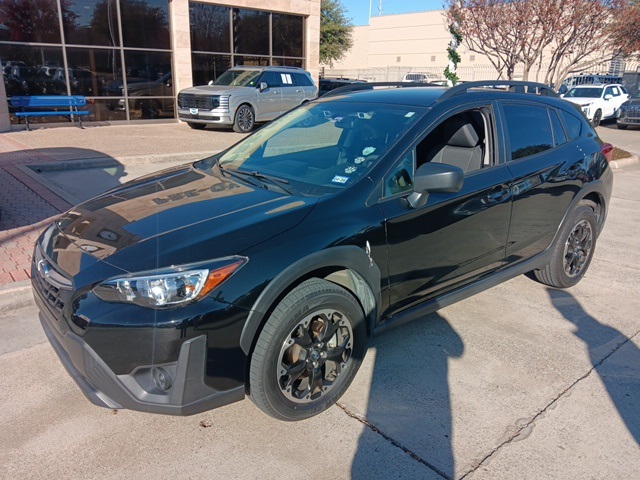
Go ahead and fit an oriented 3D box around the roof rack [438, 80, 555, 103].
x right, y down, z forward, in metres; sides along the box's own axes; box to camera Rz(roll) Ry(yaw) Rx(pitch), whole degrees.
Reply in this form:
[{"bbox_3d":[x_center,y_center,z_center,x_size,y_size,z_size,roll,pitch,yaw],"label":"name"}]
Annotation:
[{"bbox_3d":[1.257,-1.012,3.259,1.470,0.135,0.080,-13,21,-37],"label":"roof rack"}]

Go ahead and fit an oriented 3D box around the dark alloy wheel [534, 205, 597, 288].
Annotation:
[{"bbox_3d":[2.008,0.047,3.921,0.690,0.690,0.225,-13,21,-37],"label":"dark alloy wheel"}]

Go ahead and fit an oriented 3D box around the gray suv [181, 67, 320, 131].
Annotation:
[{"bbox_3d":[-2.019,-4.451,15.004,2.000,1.790,5.060,12,21,30],"label":"gray suv"}]

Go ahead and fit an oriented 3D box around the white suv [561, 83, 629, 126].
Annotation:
[{"bbox_3d":[12.664,-6.368,22.556,4.980,1.750,1.980,-15,24,-41],"label":"white suv"}]

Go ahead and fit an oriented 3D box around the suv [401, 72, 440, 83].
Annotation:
[{"bbox_3d":[6.250,-9.400,29.500,1.950,1.780,4.800,9,20,22],"label":"suv"}]

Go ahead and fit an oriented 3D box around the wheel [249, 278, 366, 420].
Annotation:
[{"bbox_3d":[-0.074,0.520,2.327,0.690,0.690,0.225,-13,21,-37],"label":"wheel"}]

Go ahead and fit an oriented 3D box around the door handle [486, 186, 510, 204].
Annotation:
[{"bbox_3d":[1.083,-0.281,2.925,0.220,0.055,0.050,-13,21,-37],"label":"door handle"}]

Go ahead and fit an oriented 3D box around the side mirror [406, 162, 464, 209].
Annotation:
[{"bbox_3d":[0.579,-0.287,2.463,0.170,0.200,0.240,-13,21,-37],"label":"side mirror"}]

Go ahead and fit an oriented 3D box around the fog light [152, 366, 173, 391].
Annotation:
[{"bbox_3d":[-0.643,0.568,1.981,0.065,0.105,0.100,-13,21,-37],"label":"fog light"}]

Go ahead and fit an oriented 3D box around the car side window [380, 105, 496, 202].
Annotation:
[{"bbox_3d":[0.664,-0.510,2.646,1.110,0.480,0.060,-13,3,-37],"label":"car side window"}]

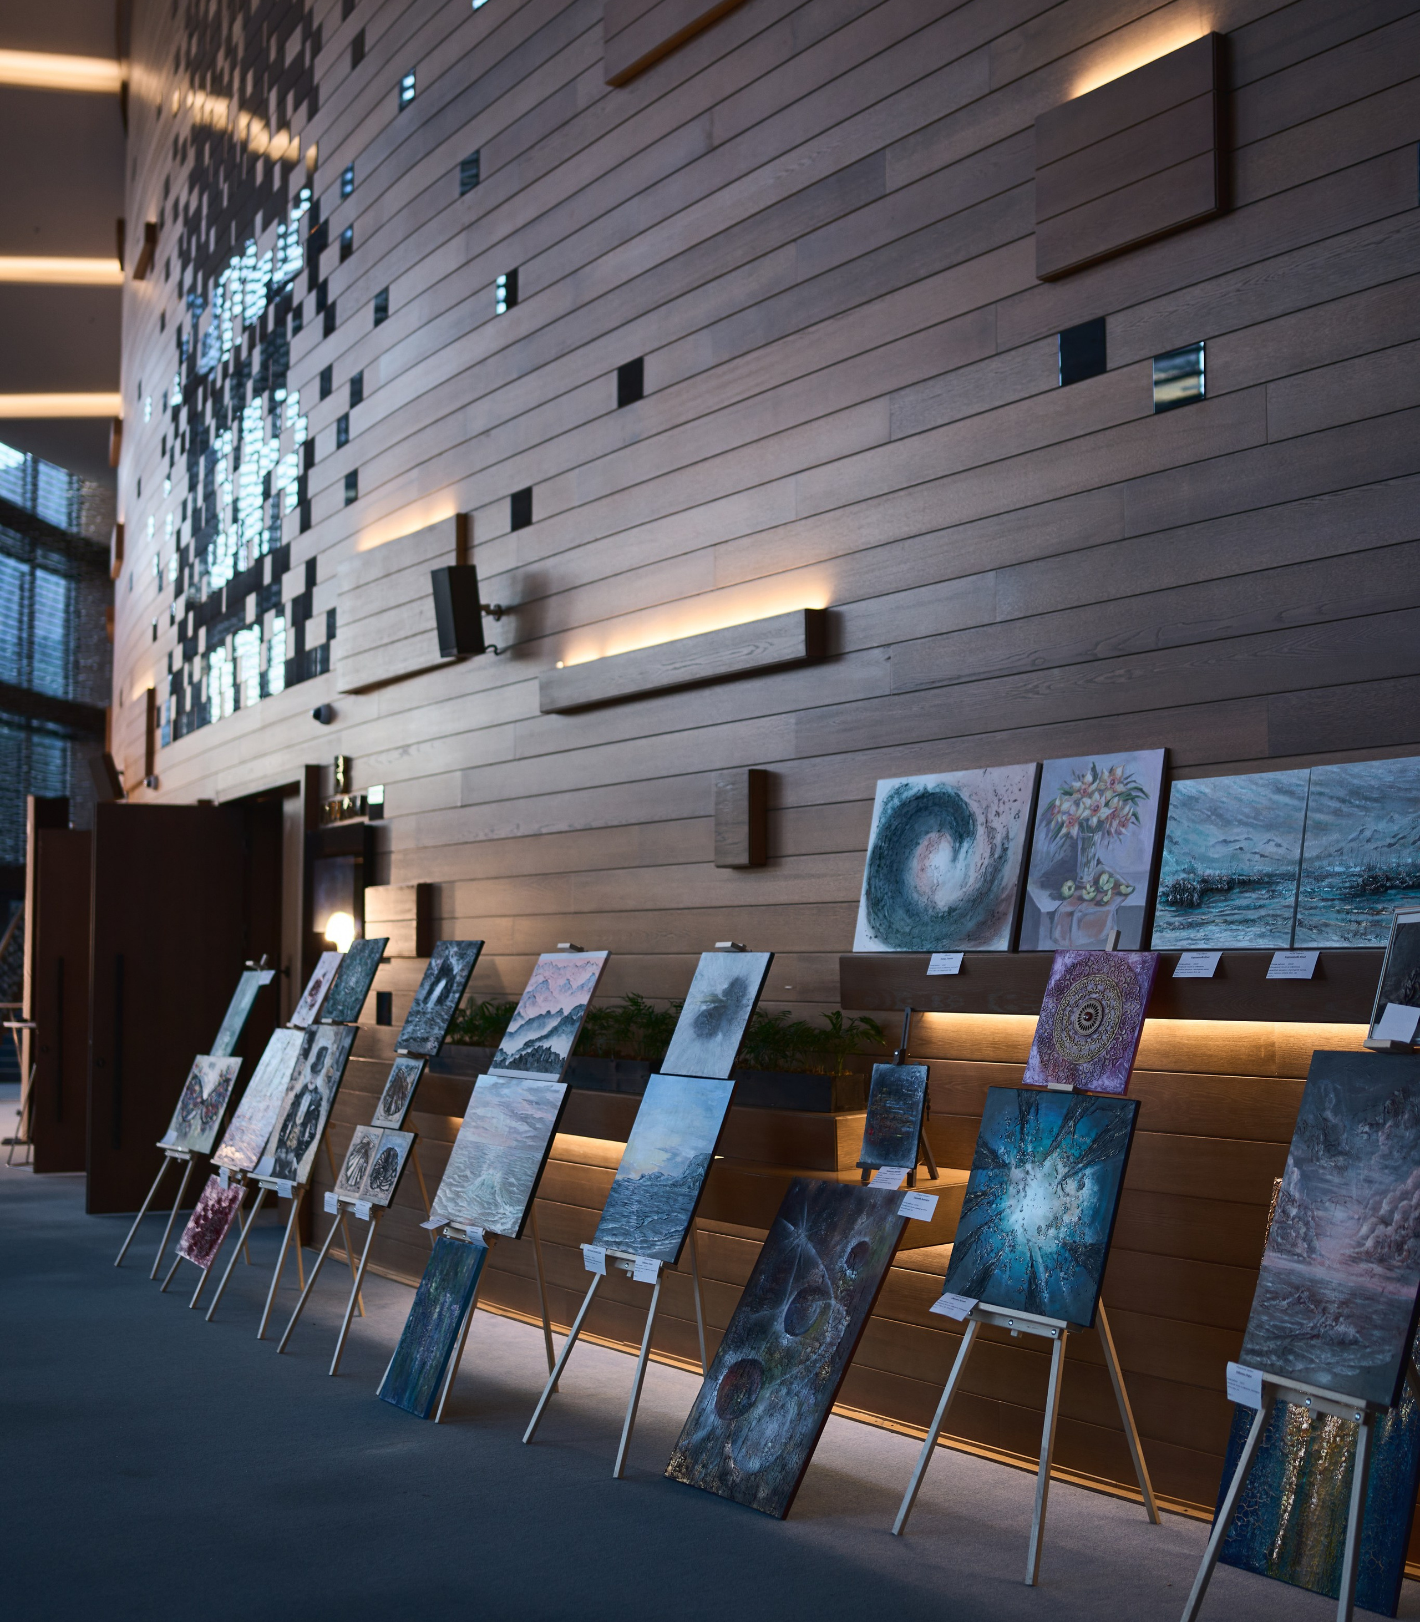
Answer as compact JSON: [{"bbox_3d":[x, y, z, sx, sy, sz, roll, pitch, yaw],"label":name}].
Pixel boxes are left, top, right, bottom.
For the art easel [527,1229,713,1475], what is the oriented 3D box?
[{"bbox_3d":[-0.194,1.243,6.752,0.610,1.630,0.570,3,-5,-34],"label":"art easel"}]

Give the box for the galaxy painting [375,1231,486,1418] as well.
[{"bbox_3d":[-0.977,1.831,7.373,0.030,0.605,0.360,27,-18,-29],"label":"galaxy painting"}]

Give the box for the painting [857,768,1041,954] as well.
[{"bbox_3d":[0.761,0.168,6.719,0.030,0.595,0.790,16,-12,-32],"label":"painting"}]

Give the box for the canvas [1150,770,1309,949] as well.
[{"bbox_3d":[1.452,0.145,5.745,0.030,0.490,0.500,16,-13,-32],"label":"canvas"}]

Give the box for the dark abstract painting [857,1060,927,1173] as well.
[{"bbox_3d":[0.557,0.909,6.163,0.200,0.300,0.020,-4,-19,42],"label":"dark abstract painting"}]

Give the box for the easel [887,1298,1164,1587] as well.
[{"bbox_3d":[0.943,1.154,5.673,0.700,1.645,0.550,3,-5,-33],"label":"easel"}]

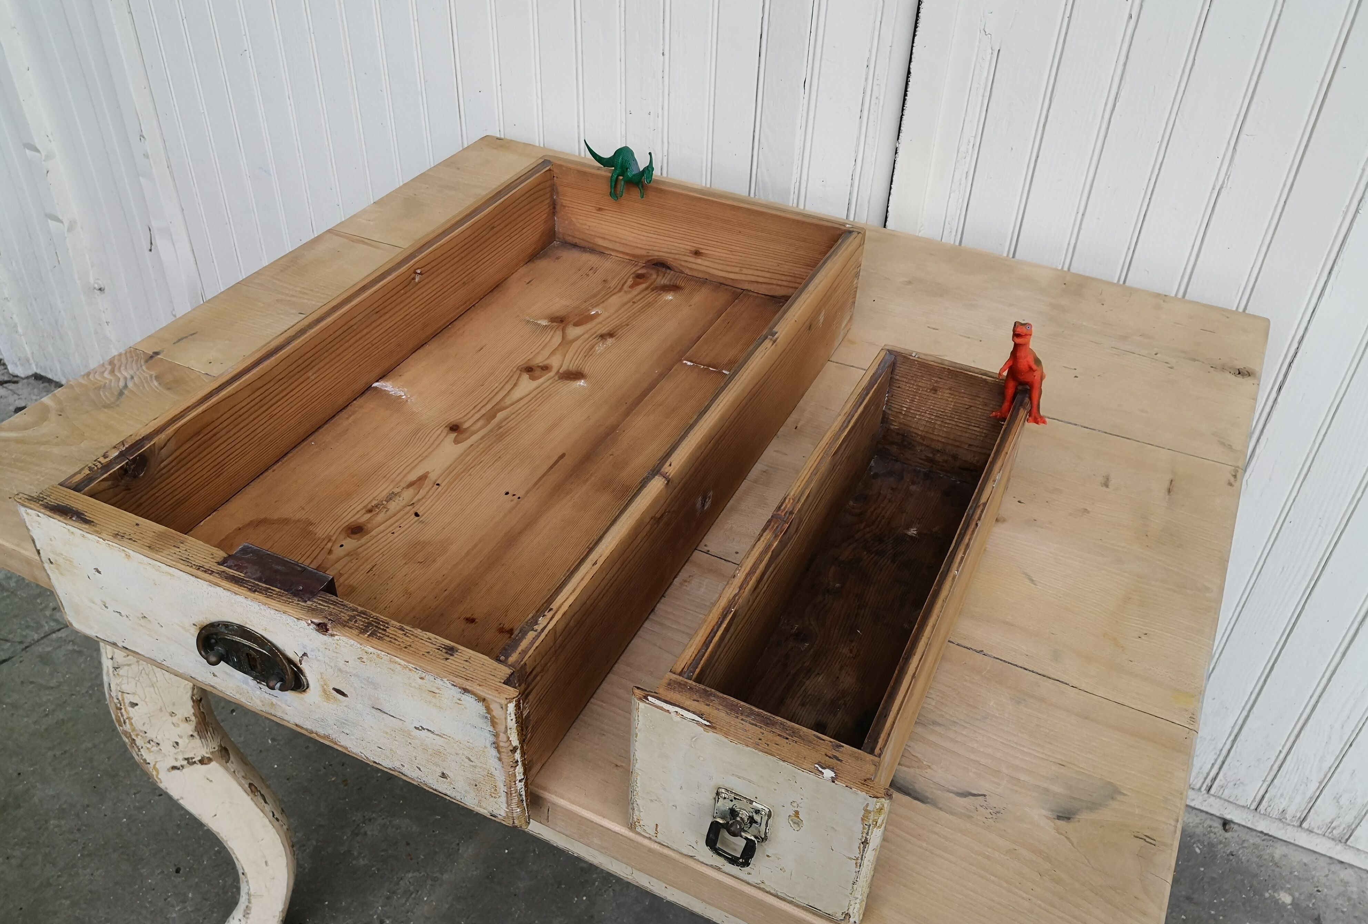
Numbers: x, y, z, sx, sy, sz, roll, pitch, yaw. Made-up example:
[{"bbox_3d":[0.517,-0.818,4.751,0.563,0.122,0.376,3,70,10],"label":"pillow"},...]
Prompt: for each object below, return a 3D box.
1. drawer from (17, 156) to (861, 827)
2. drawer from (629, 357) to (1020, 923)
[{"bbox_3d":[-0.138,-0.058,0.972,0.411,0.125,0.689,17,41,19],"label":"drawer"},{"bbox_3d":[0.130,0.088,0.766,0.151,0.132,0.421,18,41,20],"label":"drawer"}]

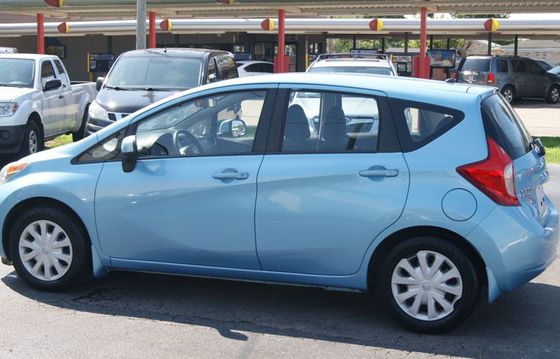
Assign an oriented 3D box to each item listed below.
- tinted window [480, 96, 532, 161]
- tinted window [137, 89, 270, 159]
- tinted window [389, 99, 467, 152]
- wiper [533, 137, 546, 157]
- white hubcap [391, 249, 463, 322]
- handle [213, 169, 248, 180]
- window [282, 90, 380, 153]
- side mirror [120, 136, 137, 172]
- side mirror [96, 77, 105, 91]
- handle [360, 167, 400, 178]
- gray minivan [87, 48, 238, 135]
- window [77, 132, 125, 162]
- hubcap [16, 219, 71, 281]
[{"bbox_3d":[1.498,-0.372,5.639,0.140,0.430,1.120,-24,-2,21],"label":"tinted window"},{"bbox_3d":[-0.529,-0.368,5.654,0.880,0.460,0.080,3,-10,21],"label":"tinted window"},{"bbox_3d":[0.856,-0.319,5.220,0.440,0.320,0.060,2,-12,13],"label":"tinted window"},{"bbox_3d":[1.691,-0.210,5.773,0.090,0.110,0.330,3,8,19],"label":"wiper"},{"bbox_3d":[0.860,0.616,5.126,0.415,0.415,0.060,3,8,20],"label":"white hubcap"},{"bbox_3d":[-0.303,-0.019,5.452,0.240,0.050,0.055,3,8,19],"label":"handle"},{"bbox_3d":[0.321,-0.350,5.381,0.590,0.380,0.050,3,-11,19],"label":"window"},{"bbox_3d":[-0.967,-0.160,5.640,0.110,0.220,0.180,1,7,1],"label":"side mirror"},{"bbox_3d":[-3.121,-1.668,15.400,0.220,0.240,0.150,1,7,3],"label":"side mirror"},{"bbox_3d":[0.578,-0.034,5.143,0.240,0.047,0.055,3,8,19],"label":"handle"},{"bbox_3d":[-1.805,-1.263,14.924,1.750,1.870,4.700,1,7,5],"label":"gray minivan"},{"bbox_3d":[-1.176,-0.229,5.860,0.350,0.235,0.070,2,-11,25],"label":"window"},{"bbox_3d":[-1.594,0.485,6.016,0.410,0.410,0.060,3,8,19],"label":"hubcap"}]

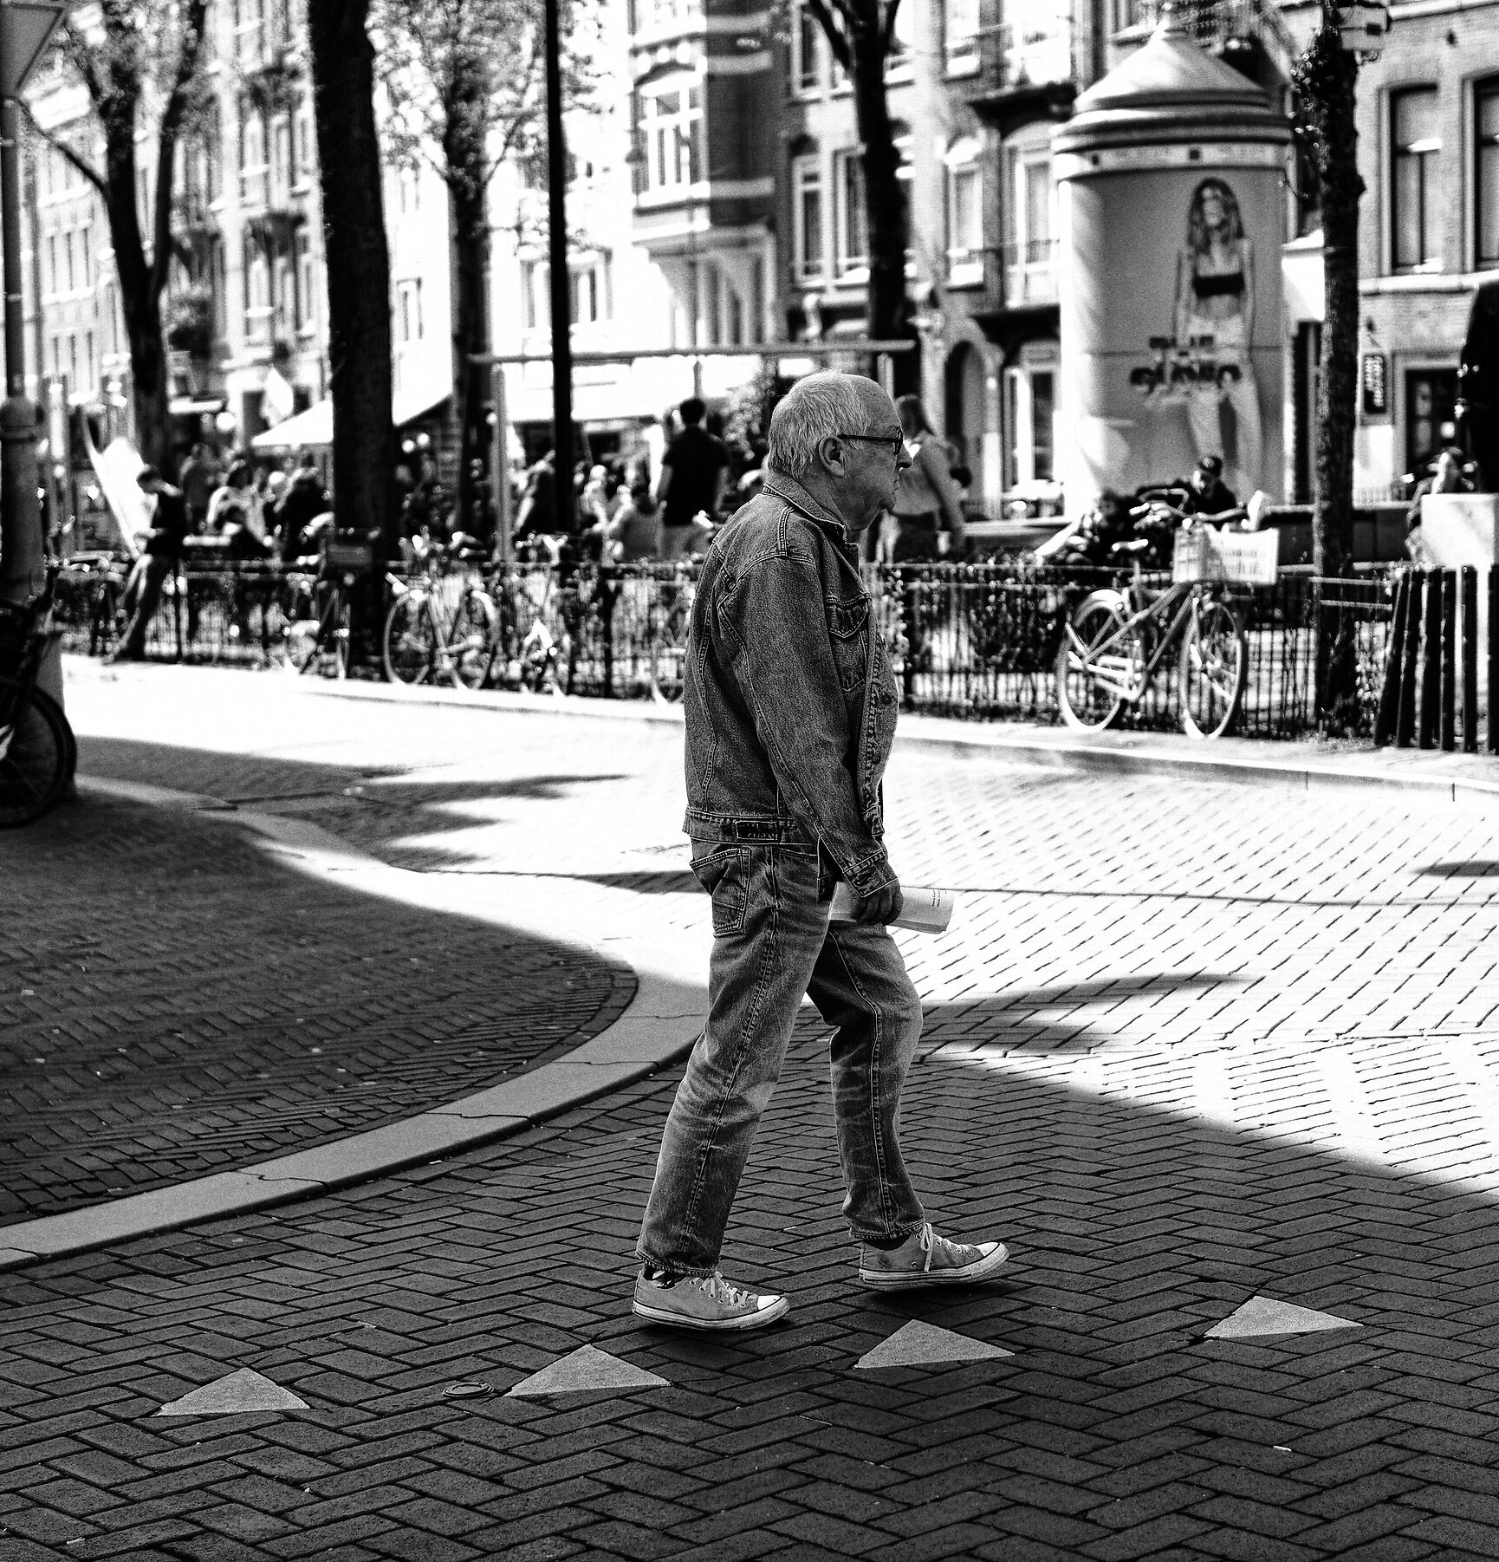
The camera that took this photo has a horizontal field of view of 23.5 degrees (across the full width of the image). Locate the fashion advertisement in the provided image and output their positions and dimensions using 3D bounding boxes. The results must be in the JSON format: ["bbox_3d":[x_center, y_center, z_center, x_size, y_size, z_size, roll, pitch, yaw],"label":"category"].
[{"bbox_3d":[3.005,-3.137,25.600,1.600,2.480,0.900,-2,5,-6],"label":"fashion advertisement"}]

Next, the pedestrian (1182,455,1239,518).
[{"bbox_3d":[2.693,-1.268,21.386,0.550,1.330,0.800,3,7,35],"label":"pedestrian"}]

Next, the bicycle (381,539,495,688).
[{"bbox_3d":[-2.067,-1.089,24.207,0.600,1.080,1.800,-5,7,-32],"label":"bicycle"}]

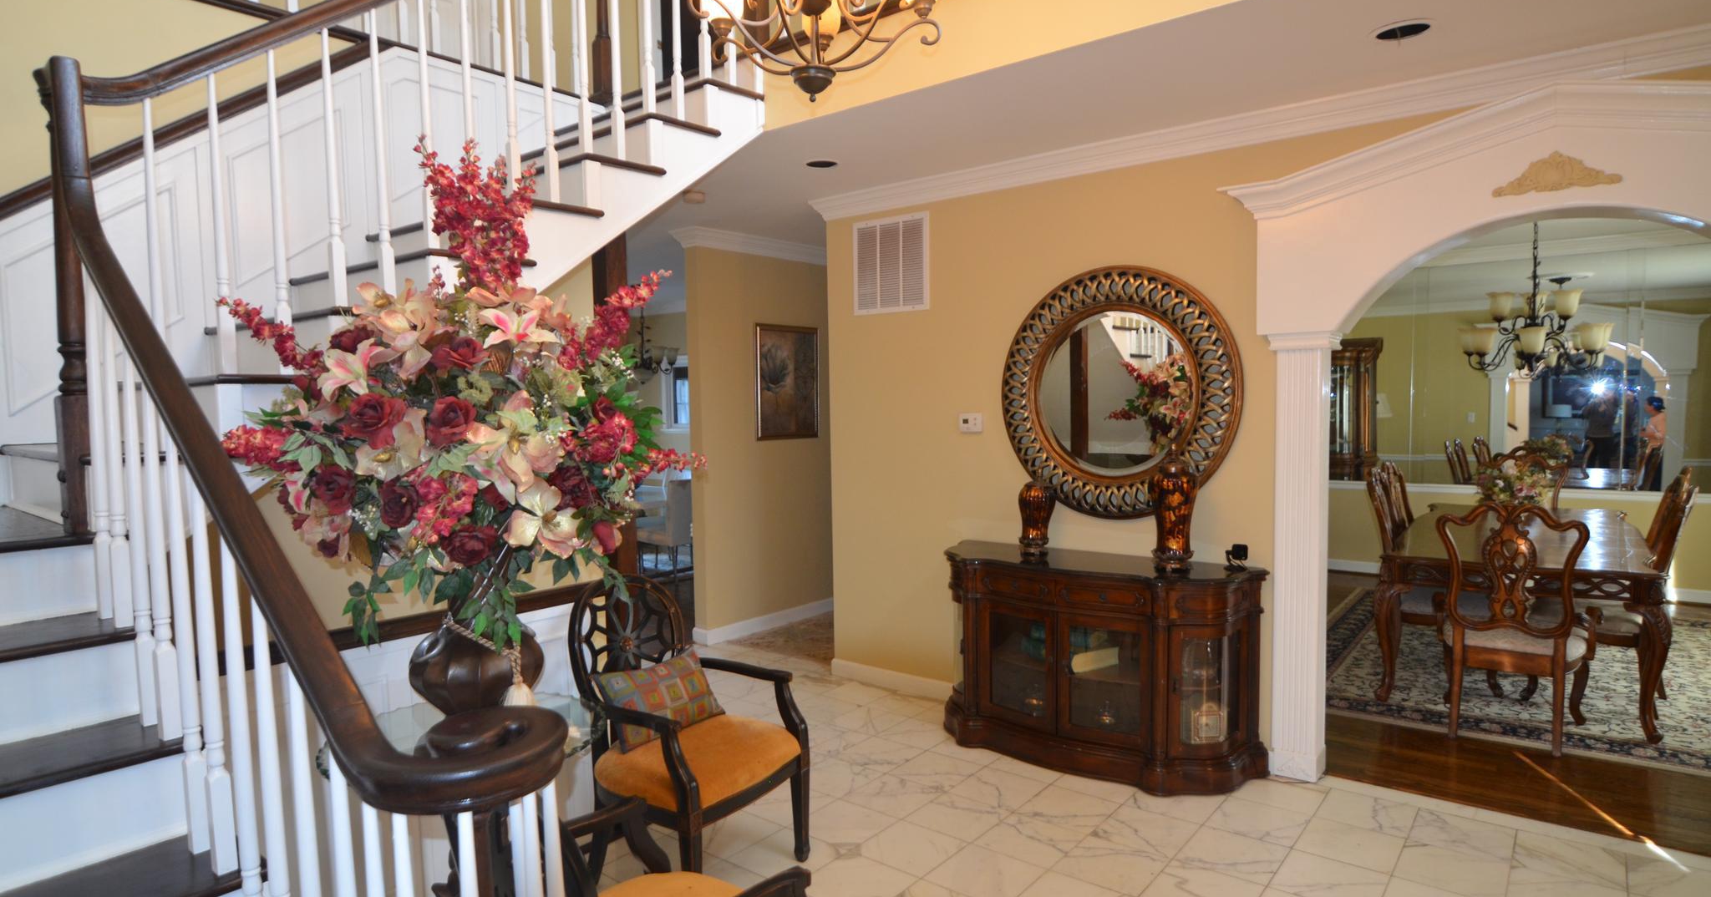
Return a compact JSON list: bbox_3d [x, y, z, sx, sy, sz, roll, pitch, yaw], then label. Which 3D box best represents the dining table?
[{"bbox_3d":[3.800,0.859,5.177,1.080,0.760,2.420,1,4,37],"label":"dining table"}]

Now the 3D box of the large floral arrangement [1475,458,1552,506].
[{"bbox_3d":[3.883,0.260,5.313,0.375,0.400,0.360,1,4,39],"label":"large floral arrangement"}]

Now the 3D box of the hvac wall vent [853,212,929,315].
[{"bbox_3d":[0.184,-0.975,4.807,0.490,0.495,0.025,1,4,39],"label":"hvac wall vent"}]

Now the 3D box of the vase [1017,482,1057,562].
[{"bbox_3d":[0.839,0.309,4.148,0.172,0.370,0.172,1,4,39],"label":"vase"}]

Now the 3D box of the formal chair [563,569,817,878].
[{"bbox_3d":[-0.573,0.953,3.067,0.670,0.990,0.600,1,4,39],"label":"formal chair"}]

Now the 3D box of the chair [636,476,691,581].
[{"bbox_3d":[-1.761,0.731,8.689,0.600,0.940,0.480,1,4,39],"label":"chair"}]

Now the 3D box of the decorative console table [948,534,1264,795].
[{"bbox_3d":[0.980,0.932,3.993,1.500,0.865,0.470,1,4,39],"label":"decorative console table"}]

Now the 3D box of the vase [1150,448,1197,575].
[{"bbox_3d":[1.316,0.242,3.718,0.190,0.525,0.190,1,4,39],"label":"vase"}]

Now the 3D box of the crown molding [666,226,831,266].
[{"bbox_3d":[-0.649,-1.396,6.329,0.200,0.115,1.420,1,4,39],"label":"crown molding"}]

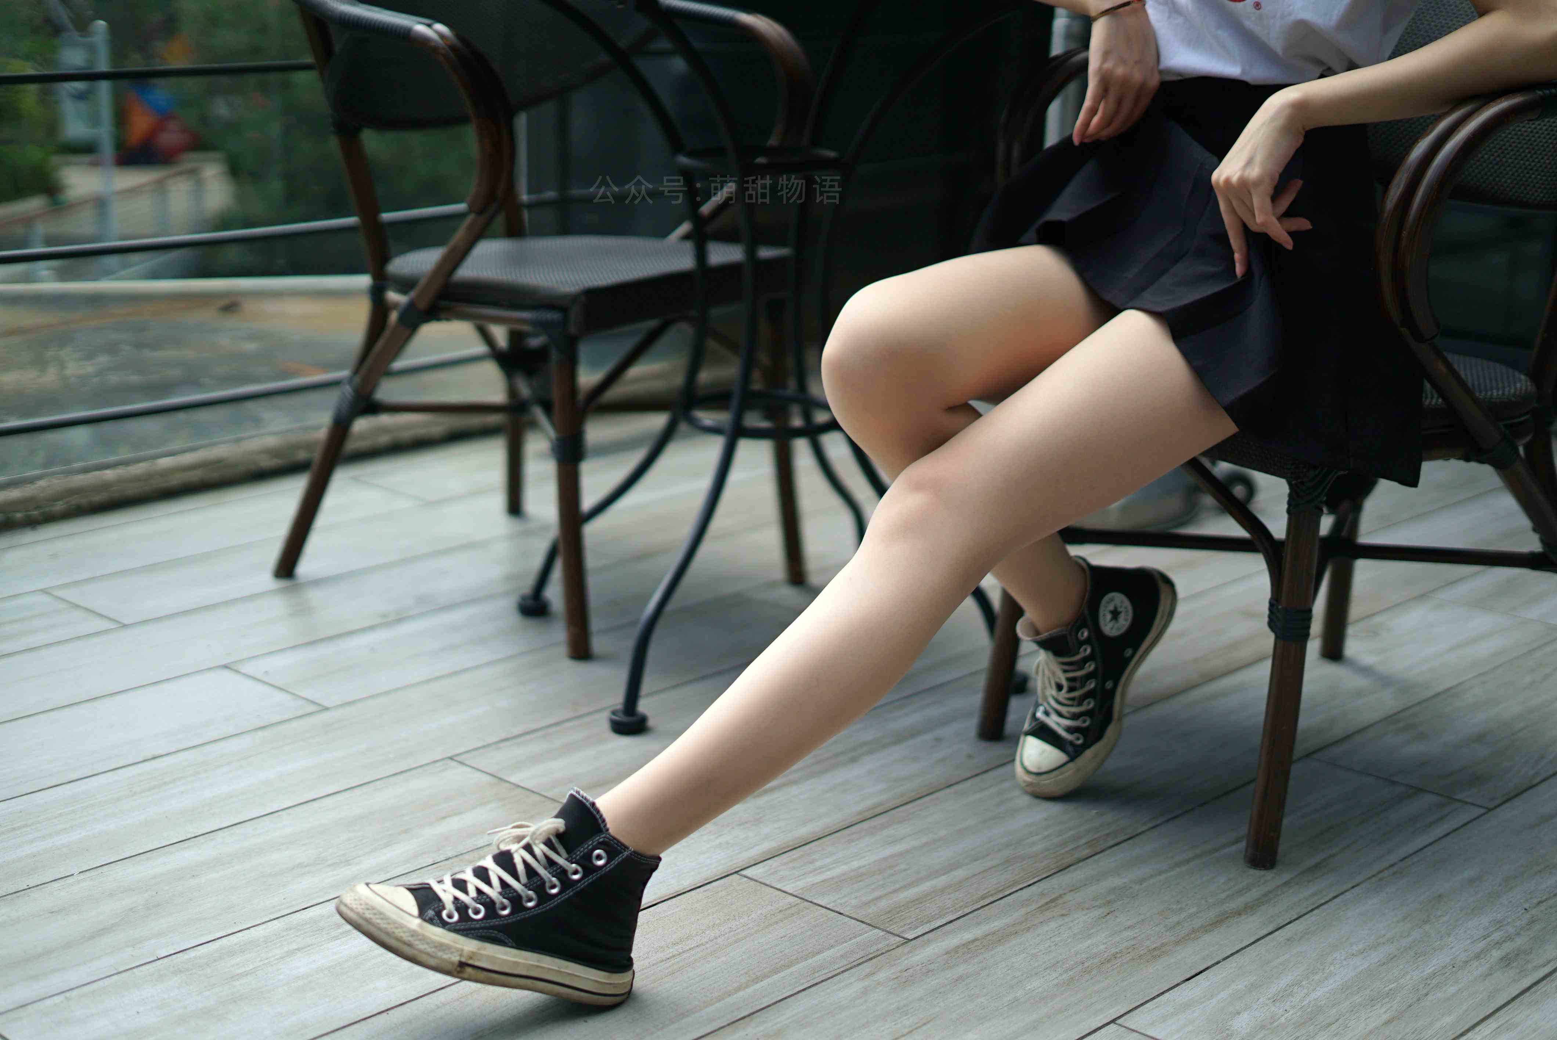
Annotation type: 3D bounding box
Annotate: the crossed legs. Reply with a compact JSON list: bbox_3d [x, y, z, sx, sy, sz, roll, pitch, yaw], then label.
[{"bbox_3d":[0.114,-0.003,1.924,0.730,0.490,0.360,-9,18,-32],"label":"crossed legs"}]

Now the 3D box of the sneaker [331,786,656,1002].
[{"bbox_3d":[-0.211,0.291,1.721,0.274,0.157,0.100,16,8,-25],"label":"sneaker"}]

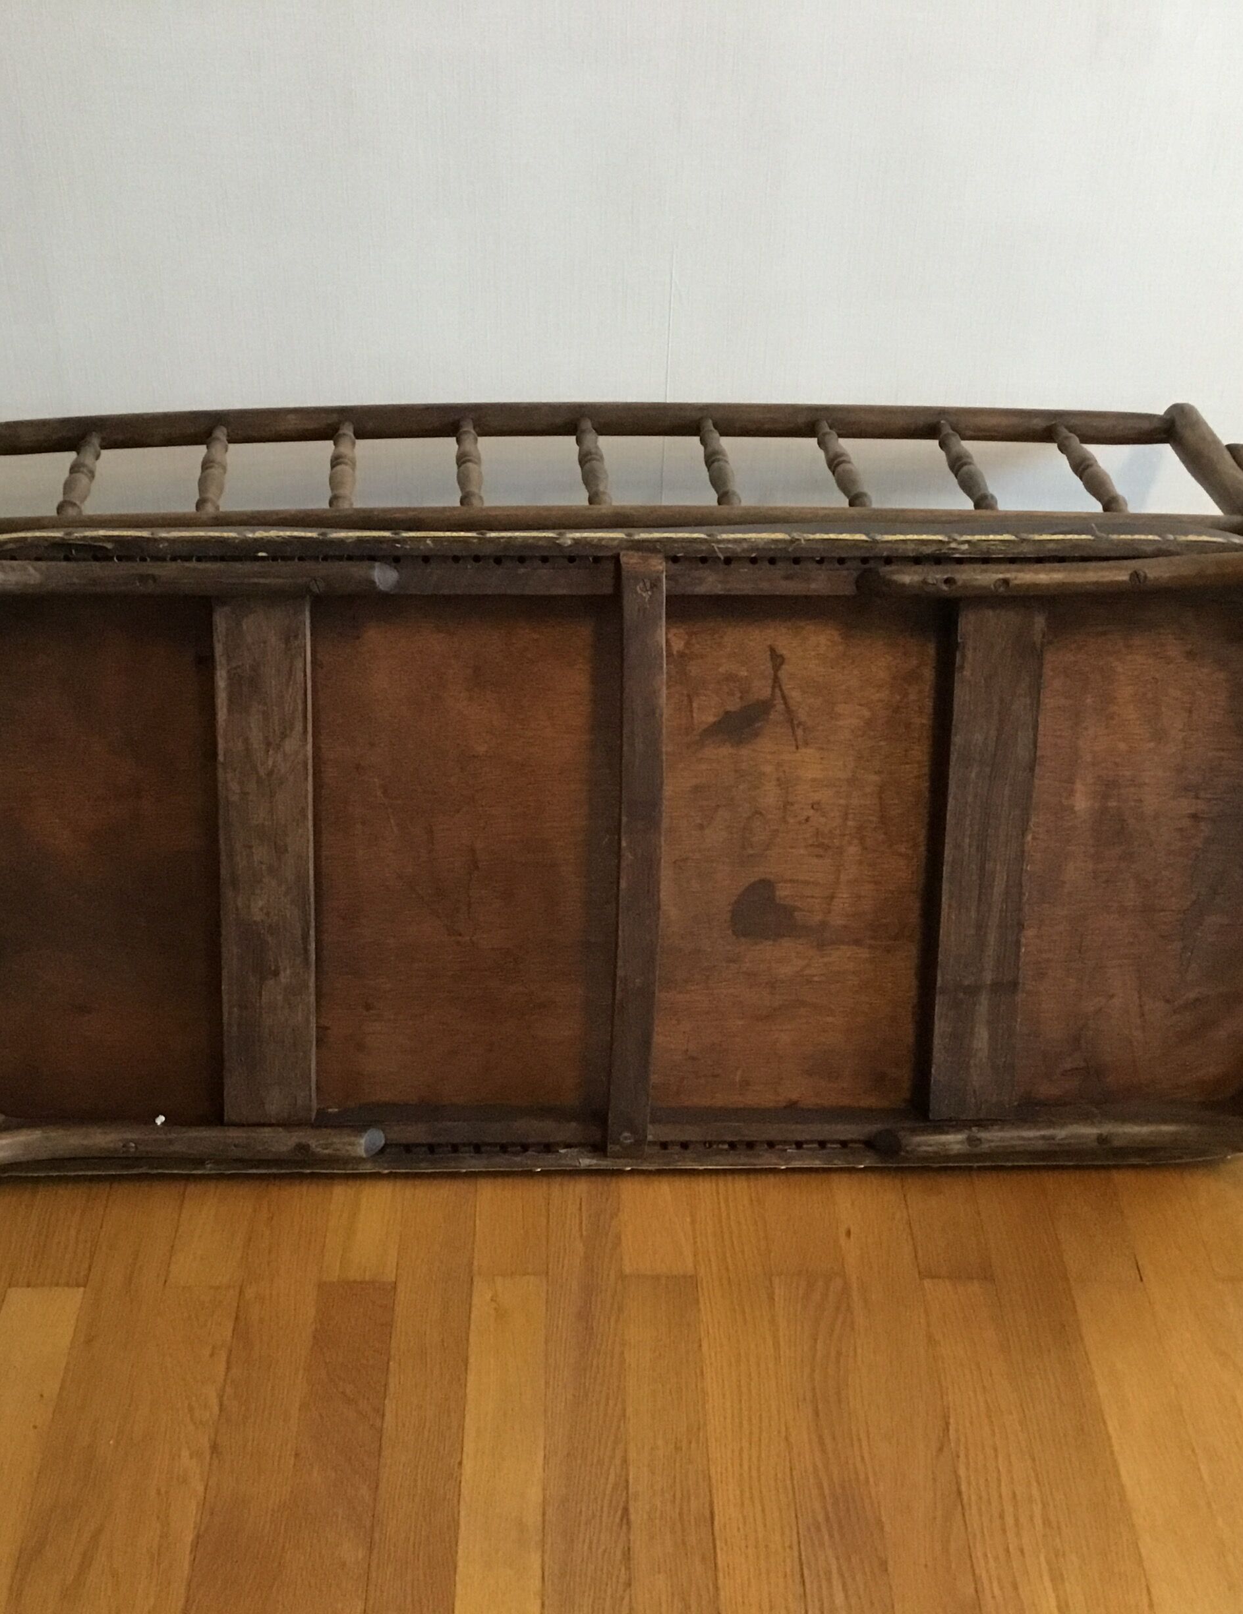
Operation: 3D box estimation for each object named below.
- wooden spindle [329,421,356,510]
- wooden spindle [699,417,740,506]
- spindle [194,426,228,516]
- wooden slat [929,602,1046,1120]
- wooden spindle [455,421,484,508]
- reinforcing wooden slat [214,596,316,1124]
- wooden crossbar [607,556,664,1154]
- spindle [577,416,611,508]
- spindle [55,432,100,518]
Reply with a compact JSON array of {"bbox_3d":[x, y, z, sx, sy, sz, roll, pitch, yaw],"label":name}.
[{"bbox_3d":[-0.222,-0.274,1.543,0.021,0.021,0.152,-2,36,-5],"label":"wooden spindle"},{"bbox_3d":[0.080,-0.284,1.585,0.021,0.021,0.152,-1,36,-5],"label":"wooden spindle"},{"bbox_3d":[-0.322,-0.267,1.524,0.021,0.021,0.152,-2,36,-5],"label":"spindle"},{"bbox_3d":[0.287,0.044,1.522,0.069,0.416,0.022,0,10,-5],"label":"wooden slat"},{"bbox_3d":[-0.123,-0.278,1.557,0.021,0.021,0.152,-2,36,-5],"label":"wooden spindle"},{"bbox_3d":[-0.271,0.043,1.475,0.070,0.411,0.022,0,10,-5],"label":"reinforcing wooden slat"},{"bbox_3d":[0.010,0.041,1.466,0.032,0.464,0.020,0,10,-5],"label":"wooden crossbar"},{"bbox_3d":[-0.023,-0.282,1.573,0.021,0.021,0.152,-2,36,-5],"label":"spindle"},{"bbox_3d":[-0.421,-0.260,1.506,0.021,0.021,0.152,-2,36,-5],"label":"spindle"}]

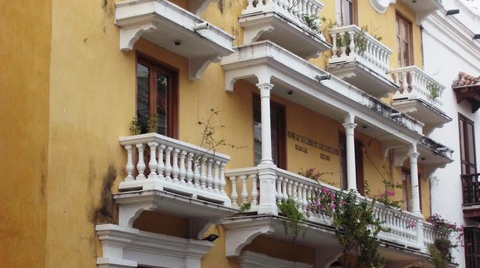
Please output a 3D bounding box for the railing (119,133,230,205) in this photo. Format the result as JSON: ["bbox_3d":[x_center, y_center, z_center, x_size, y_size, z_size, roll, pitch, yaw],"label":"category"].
[{"bbox_3d":[-0.966,0.662,18.427,0.680,0.886,2.432,-7,-13,27],"label":"railing"}]

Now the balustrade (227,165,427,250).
[{"bbox_3d":[2.258,1.811,24.174,0.948,0.865,9.425,-7,-13,27],"label":"balustrade"}]

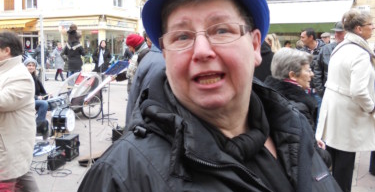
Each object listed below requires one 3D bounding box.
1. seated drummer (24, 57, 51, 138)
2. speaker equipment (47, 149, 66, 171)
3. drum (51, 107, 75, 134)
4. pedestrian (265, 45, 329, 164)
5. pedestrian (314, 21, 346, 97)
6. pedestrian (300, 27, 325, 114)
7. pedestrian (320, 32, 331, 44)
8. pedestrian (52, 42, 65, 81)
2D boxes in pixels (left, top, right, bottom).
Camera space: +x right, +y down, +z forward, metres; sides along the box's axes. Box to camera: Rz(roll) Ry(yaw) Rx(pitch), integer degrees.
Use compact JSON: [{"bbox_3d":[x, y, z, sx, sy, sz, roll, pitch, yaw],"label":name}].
[{"bbox_3d":[-2.462,0.011,6.484,0.650,1.280,0.500,2,7,16],"label":"seated drummer"},{"bbox_3d":[-1.586,0.763,4.674,0.125,0.180,0.300,2,7,13],"label":"speaker equipment"},{"bbox_3d":[-2.054,0.396,6.436,0.300,0.400,0.400,1,6,6],"label":"drum"},{"bbox_3d":[0.639,0.427,2.362,0.380,1.420,0.470,-1,7,-13],"label":"pedestrian"},{"bbox_3d":[1.936,-0.076,5.115,0.550,1.760,0.380,1,7,6],"label":"pedestrian"},{"bbox_3d":[1.749,-0.101,5.613,0.520,1.730,0.360,5,9,33],"label":"pedestrian"},{"bbox_3d":[2.661,-0.348,7.606,0.520,1.740,0.340,2,7,17],"label":"pedestrian"},{"bbox_3d":[-5.526,-1.463,16.846,0.420,1.680,0.480,6,8,41],"label":"pedestrian"}]

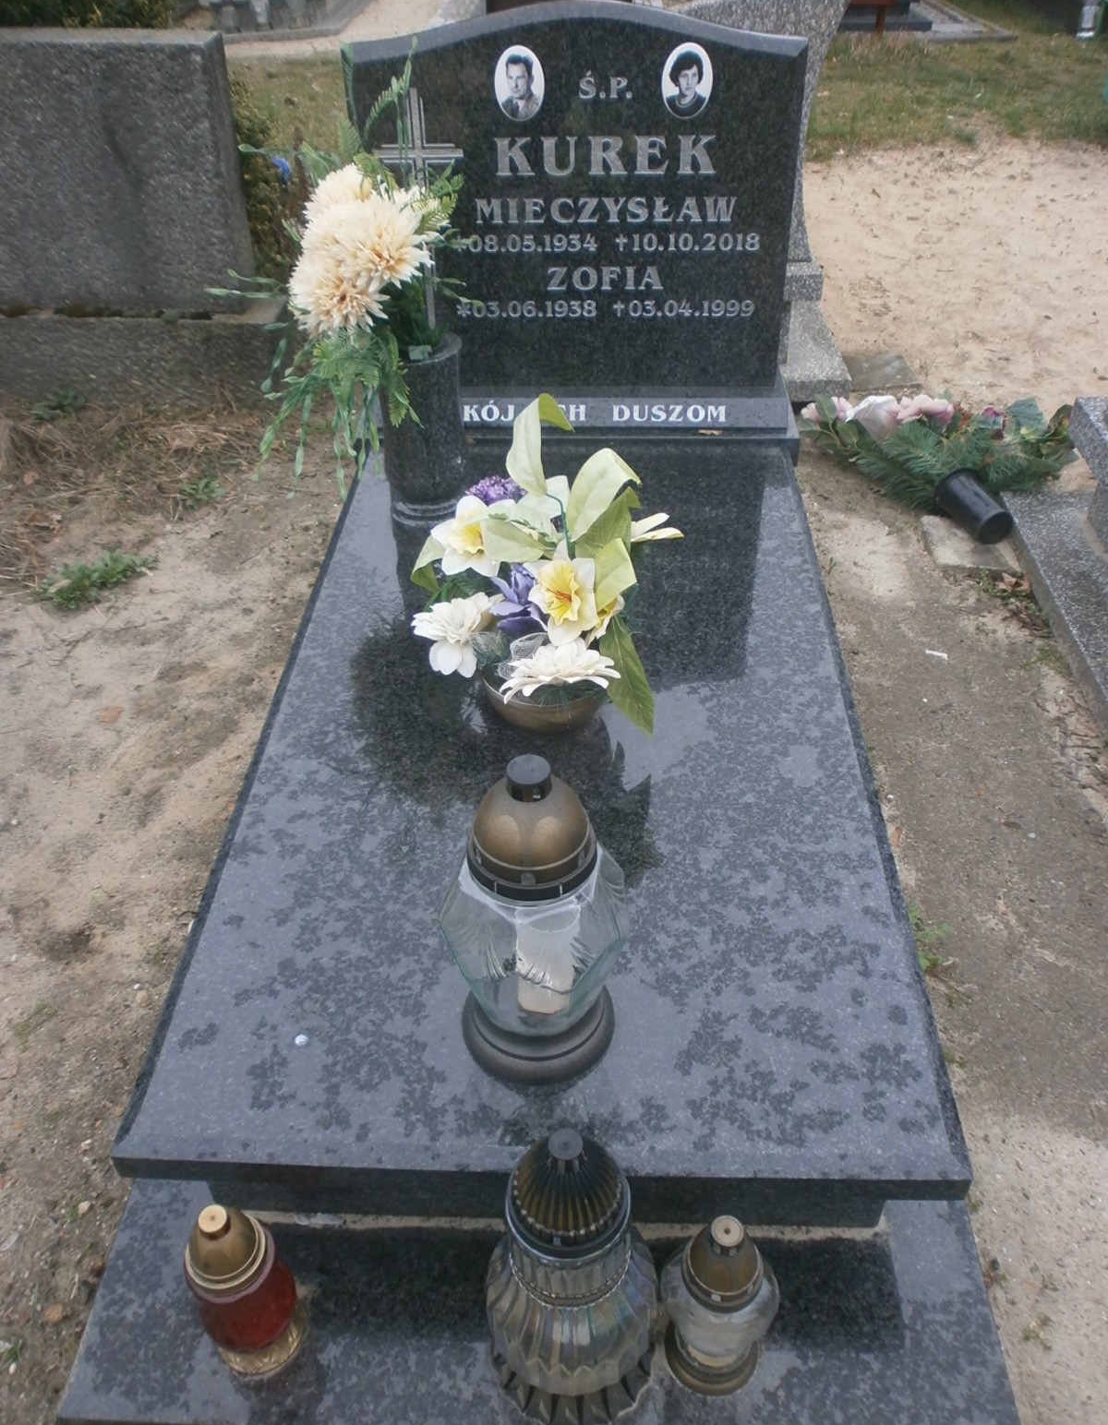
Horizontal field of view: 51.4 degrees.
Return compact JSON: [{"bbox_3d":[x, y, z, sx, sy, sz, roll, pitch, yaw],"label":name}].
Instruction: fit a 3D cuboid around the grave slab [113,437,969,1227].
[{"bbox_3d":[0.013,0.030,1.723,0.830,0.189,1.470,1,40,2],"label":"grave slab"}]

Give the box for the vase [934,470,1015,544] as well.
[{"bbox_3d":[0.897,-0.428,2.434,0.121,0.121,0.137,-15,51,-16],"label":"vase"}]

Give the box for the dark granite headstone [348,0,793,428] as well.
[{"bbox_3d":[0.045,-0.868,2.078,0.766,0.693,0.168,0,38,3],"label":"dark granite headstone"}]

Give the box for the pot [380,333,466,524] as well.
[{"bbox_3d":[-0.221,-0.493,1.982,0.141,0.286,0.141,-1,40,1],"label":"pot"}]

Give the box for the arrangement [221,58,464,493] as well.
[{"bbox_3d":[-0.326,-0.643,1.798,0.404,0.640,0.326,1,39,2],"label":"arrangement"}]

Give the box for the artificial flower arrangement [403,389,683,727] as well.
[{"bbox_3d":[-0.013,-0.185,1.482,0.357,0.409,0.315,1,40,2],"label":"artificial flower arrangement"}]

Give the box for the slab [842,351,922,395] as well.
[{"bbox_3d":[0.856,-0.927,3.190,0.263,0.052,0.210,1,39,2],"label":"slab"}]

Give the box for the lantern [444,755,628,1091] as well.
[{"bbox_3d":[-0.018,0.189,1.103,0.183,0.367,0.183,1,40,2],"label":"lantern"}]

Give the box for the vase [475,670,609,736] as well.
[{"bbox_3d":[-0.013,-0.031,1.587,0.172,0.082,0.172,1,40,2],"label":"vase"}]

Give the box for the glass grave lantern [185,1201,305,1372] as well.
[{"bbox_3d":[-0.301,0.541,1.106,0.100,0.237,0.100,1,40,2],"label":"glass grave lantern"}]

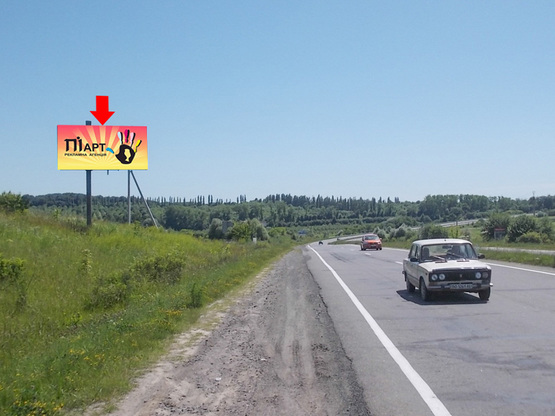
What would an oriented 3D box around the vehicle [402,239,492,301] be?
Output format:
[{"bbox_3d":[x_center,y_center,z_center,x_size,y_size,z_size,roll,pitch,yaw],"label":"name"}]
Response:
[{"bbox_3d":[4.460,1.620,16.450,1.620,1.440,4.150,-1,-2,4],"label":"vehicle"}]

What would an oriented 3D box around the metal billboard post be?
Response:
[{"bbox_3d":[-12.780,-2.280,41.400,0.340,7.300,0.340,-1,-2,-7],"label":"metal billboard post"}]

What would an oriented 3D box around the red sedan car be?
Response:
[{"bbox_3d":[9.000,3.280,58.200,1.760,1.530,4.200,-1,-2,3],"label":"red sedan car"}]

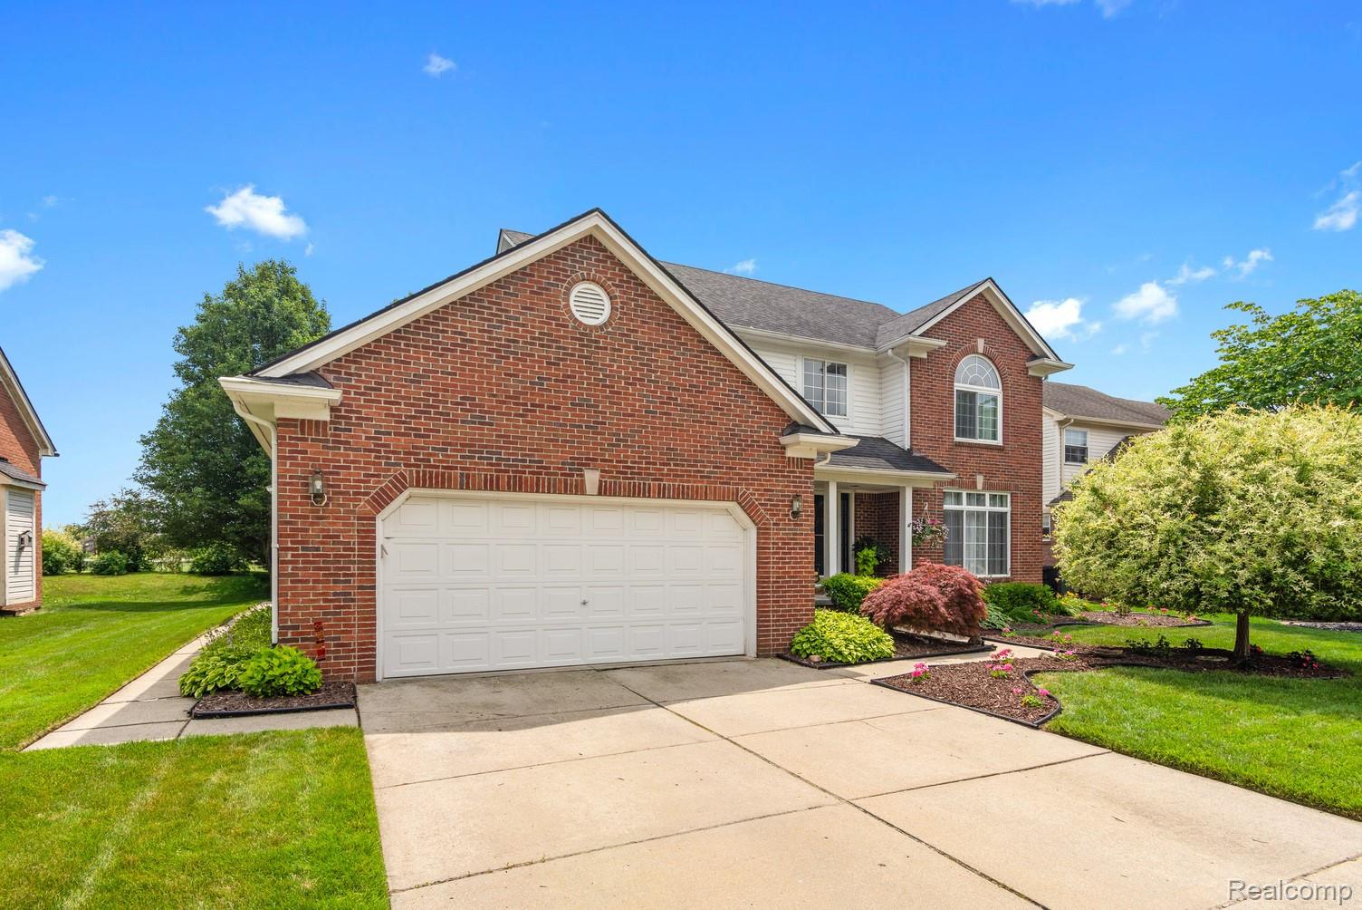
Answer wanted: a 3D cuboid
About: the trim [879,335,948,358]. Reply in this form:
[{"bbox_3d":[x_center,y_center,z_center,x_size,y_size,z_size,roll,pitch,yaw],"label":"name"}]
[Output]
[{"bbox_3d":[4.960,-2.240,13.720,1.020,0.360,0.800,2,-4,-24],"label":"trim"}]

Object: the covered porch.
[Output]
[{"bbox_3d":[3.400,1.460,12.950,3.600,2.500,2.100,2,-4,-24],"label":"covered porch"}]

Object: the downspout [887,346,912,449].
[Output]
[{"bbox_3d":[4.650,-1.220,13.650,0.420,2.100,0.140,2,-4,-24],"label":"downspout"}]

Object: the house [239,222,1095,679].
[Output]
[{"bbox_3d":[0.250,-1.050,15.100,16.000,8.800,11.800,2,-4,-24],"label":"house"}]

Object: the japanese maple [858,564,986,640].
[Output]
[{"bbox_3d":[4.200,2.520,11.200,1.950,1.300,1.850,2,-4,-24],"label":"japanese maple"}]

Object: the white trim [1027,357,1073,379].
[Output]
[{"bbox_3d":[8.700,-2.020,15.190,1.000,0.360,0.550,2,-4,-24],"label":"white trim"}]

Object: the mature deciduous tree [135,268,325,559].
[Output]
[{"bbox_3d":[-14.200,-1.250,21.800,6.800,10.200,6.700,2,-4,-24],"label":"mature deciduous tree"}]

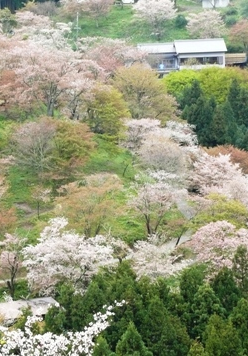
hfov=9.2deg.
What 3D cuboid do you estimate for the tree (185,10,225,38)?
[{"bbox_3d":[15.830,-29.620,298.000,7.800,6.000,7.300,0,9,0],"label":"tree"}]

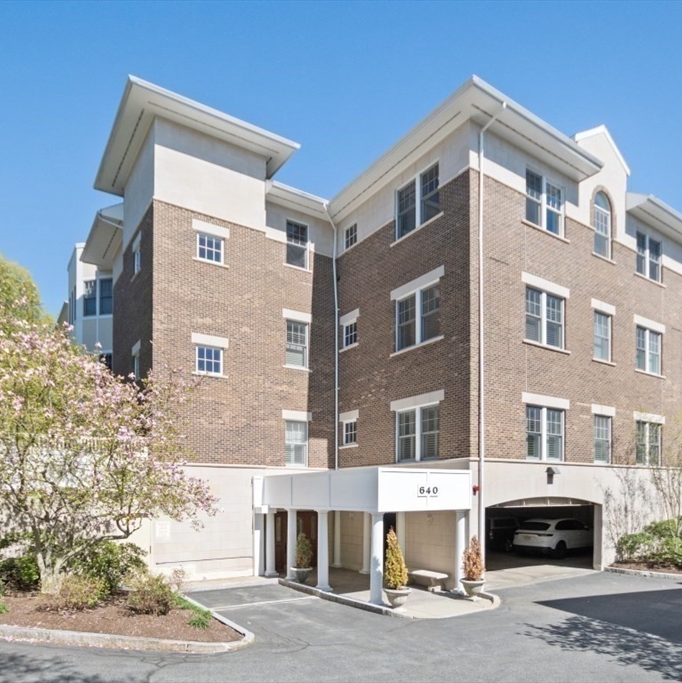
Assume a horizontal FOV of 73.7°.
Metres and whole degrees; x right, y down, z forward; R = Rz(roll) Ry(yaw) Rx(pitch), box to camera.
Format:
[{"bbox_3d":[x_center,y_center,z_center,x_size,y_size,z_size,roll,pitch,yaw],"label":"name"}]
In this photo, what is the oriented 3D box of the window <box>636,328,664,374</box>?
[{"bbox_3d":[12.339,0.339,18.172,2.023,1.737,0.150,6,-11,-33],"label":"window"}]

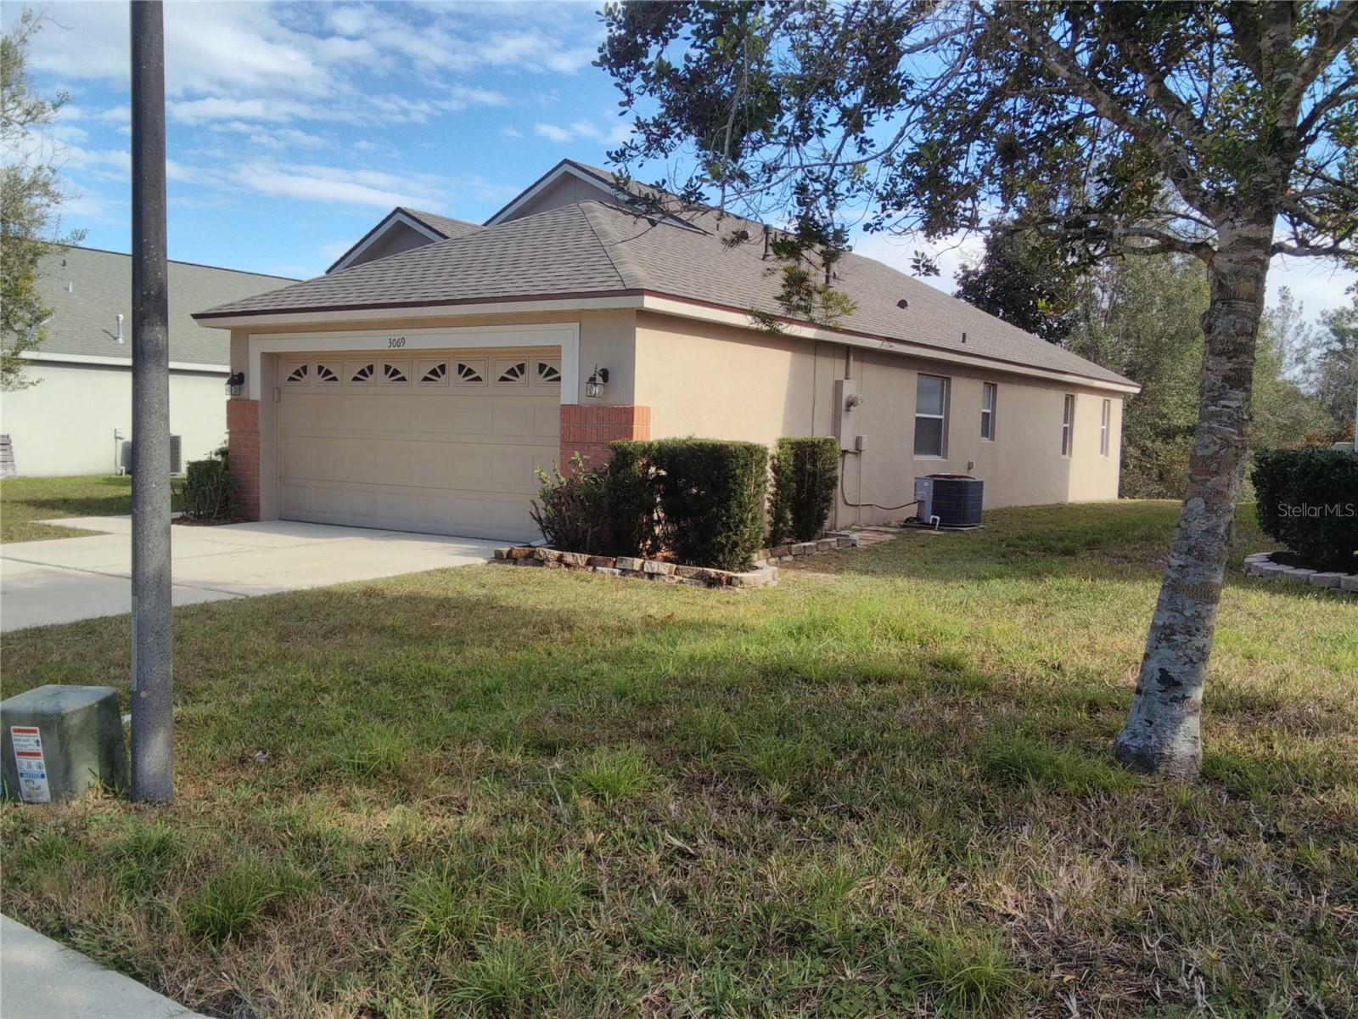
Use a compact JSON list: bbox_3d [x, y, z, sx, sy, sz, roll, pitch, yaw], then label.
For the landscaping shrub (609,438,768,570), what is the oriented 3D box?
[{"bbox_3d":[0.107,-0.086,10.142,1.380,1.180,0.580,4,5,34],"label":"landscaping shrub"}]

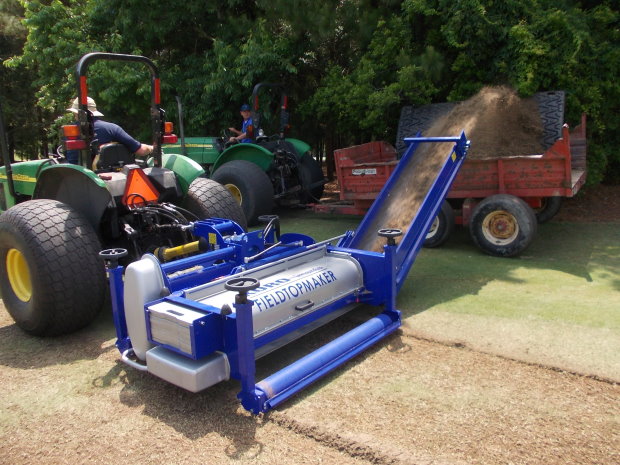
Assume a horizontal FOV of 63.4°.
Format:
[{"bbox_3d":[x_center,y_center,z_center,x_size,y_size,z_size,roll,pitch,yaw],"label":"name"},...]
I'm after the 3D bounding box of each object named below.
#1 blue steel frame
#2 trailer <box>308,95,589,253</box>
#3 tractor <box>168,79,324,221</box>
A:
[{"bbox_3d":[-0.085,-0.043,4.493,1.850,1.580,3.500,7,15,38],"label":"blue steel frame"},{"bbox_3d":[1.743,-1.013,7.841,4.350,2.060,2.000,4,15,35],"label":"trailer"},{"bbox_3d":[-1.564,-1.569,9.881,3.600,2.540,2.000,5,14,32],"label":"tractor"}]

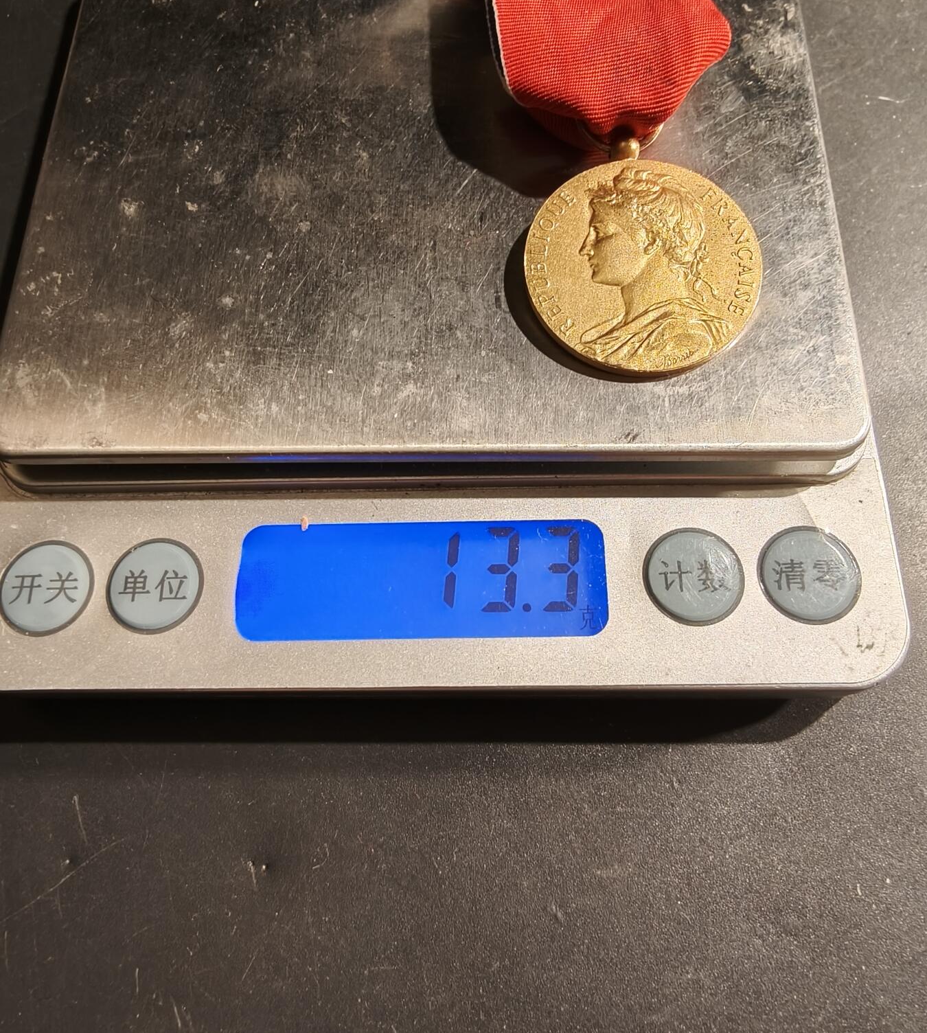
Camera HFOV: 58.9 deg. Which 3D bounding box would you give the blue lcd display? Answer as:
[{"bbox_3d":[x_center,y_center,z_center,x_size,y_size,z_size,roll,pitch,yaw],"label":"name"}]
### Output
[{"bbox_3d":[-0.005,0.008,0.094,0.042,0.003,0.014,-1,71,3],"label":"blue lcd display"}]

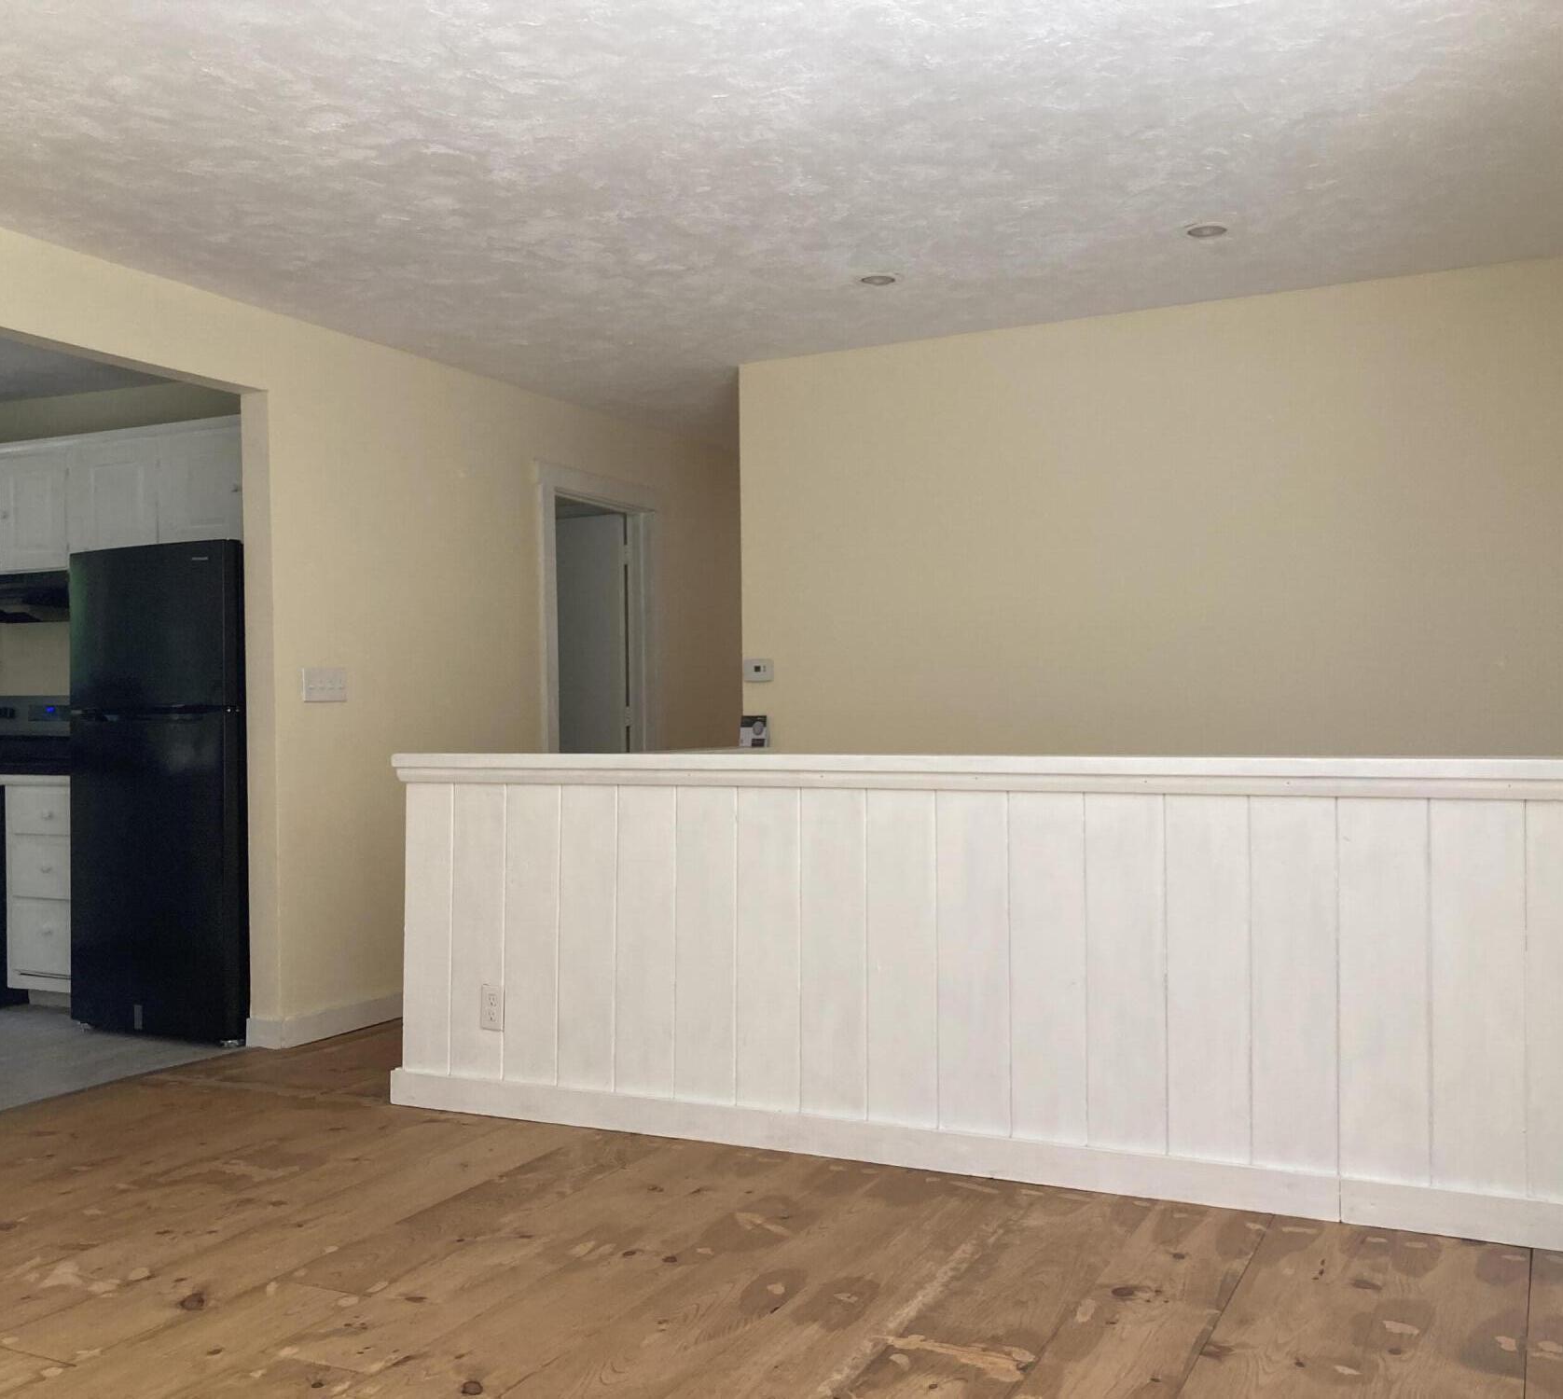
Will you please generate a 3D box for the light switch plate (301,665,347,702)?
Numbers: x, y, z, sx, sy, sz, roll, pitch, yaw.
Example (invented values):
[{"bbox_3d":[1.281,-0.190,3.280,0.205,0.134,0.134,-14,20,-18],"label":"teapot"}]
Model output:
[{"bbox_3d":[-1.560,-0.048,5.184,0.012,0.115,0.208,-1,-1,27],"label":"light switch plate"}]

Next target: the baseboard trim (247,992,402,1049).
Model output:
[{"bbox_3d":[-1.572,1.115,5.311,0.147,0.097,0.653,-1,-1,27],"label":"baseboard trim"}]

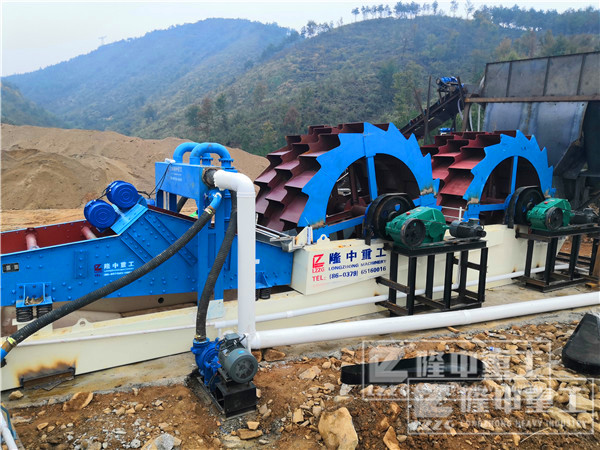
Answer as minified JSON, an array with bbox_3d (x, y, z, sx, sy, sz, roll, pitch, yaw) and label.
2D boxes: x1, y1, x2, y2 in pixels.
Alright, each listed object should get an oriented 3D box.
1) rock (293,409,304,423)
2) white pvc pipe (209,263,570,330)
[{"bbox_3d":[-0.013,1.710,4.200,0.110,0.100,0.090,1,9,0],"label":"rock"},{"bbox_3d":[2.138,0.967,7.260,7.322,0.075,0.075,-4,9,-31],"label":"white pvc pipe"}]

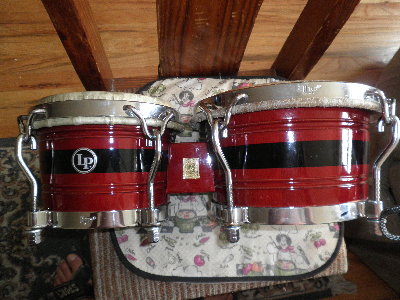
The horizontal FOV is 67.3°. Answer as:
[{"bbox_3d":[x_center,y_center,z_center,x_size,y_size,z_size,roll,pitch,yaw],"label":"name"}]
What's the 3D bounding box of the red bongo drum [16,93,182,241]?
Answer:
[{"bbox_3d":[-0.134,0.027,0.445,0.210,0.207,0.180,-1,87,1],"label":"red bongo drum"}]

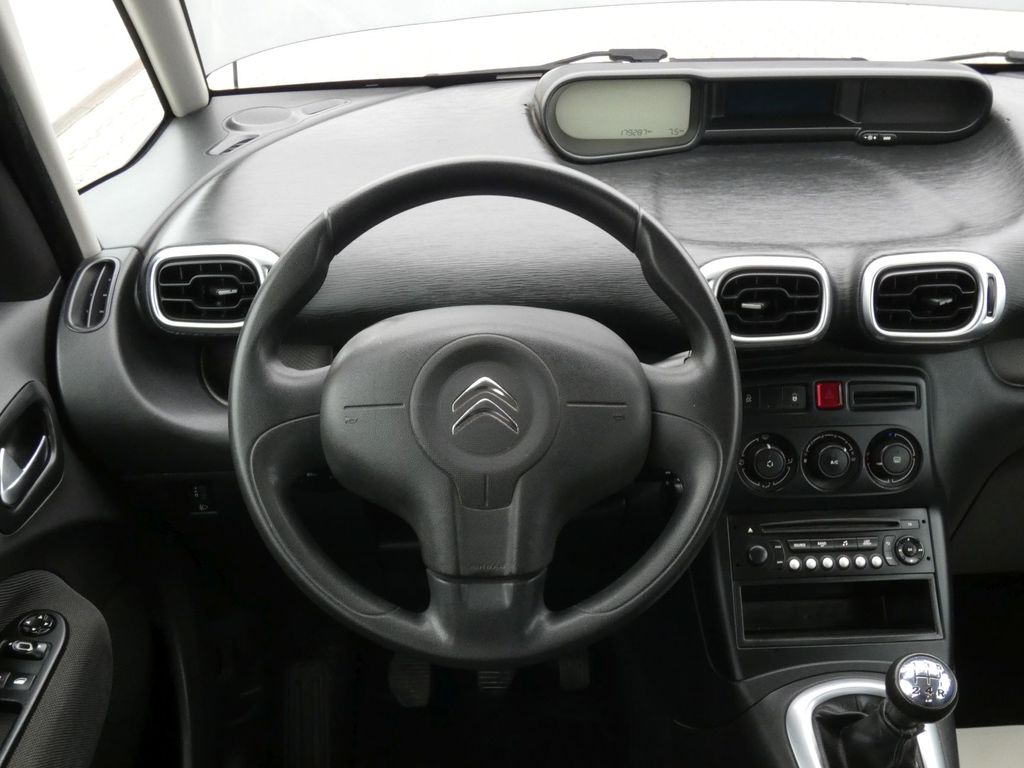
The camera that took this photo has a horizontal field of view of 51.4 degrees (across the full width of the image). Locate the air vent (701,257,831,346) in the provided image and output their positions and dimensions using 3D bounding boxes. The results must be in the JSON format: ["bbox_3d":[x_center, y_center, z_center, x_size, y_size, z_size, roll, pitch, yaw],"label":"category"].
[{"bbox_3d":[0.234,-0.079,1.010,0.126,0.082,0.045,1,8,1],"label":"air vent"}]

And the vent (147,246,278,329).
[{"bbox_3d":[-0.278,-0.092,1.015,0.126,0.082,0.045,-2,8,-5],"label":"vent"}]

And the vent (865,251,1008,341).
[{"bbox_3d":[0.403,-0.084,1.020,0.126,0.082,0.045,-4,8,-8],"label":"vent"}]

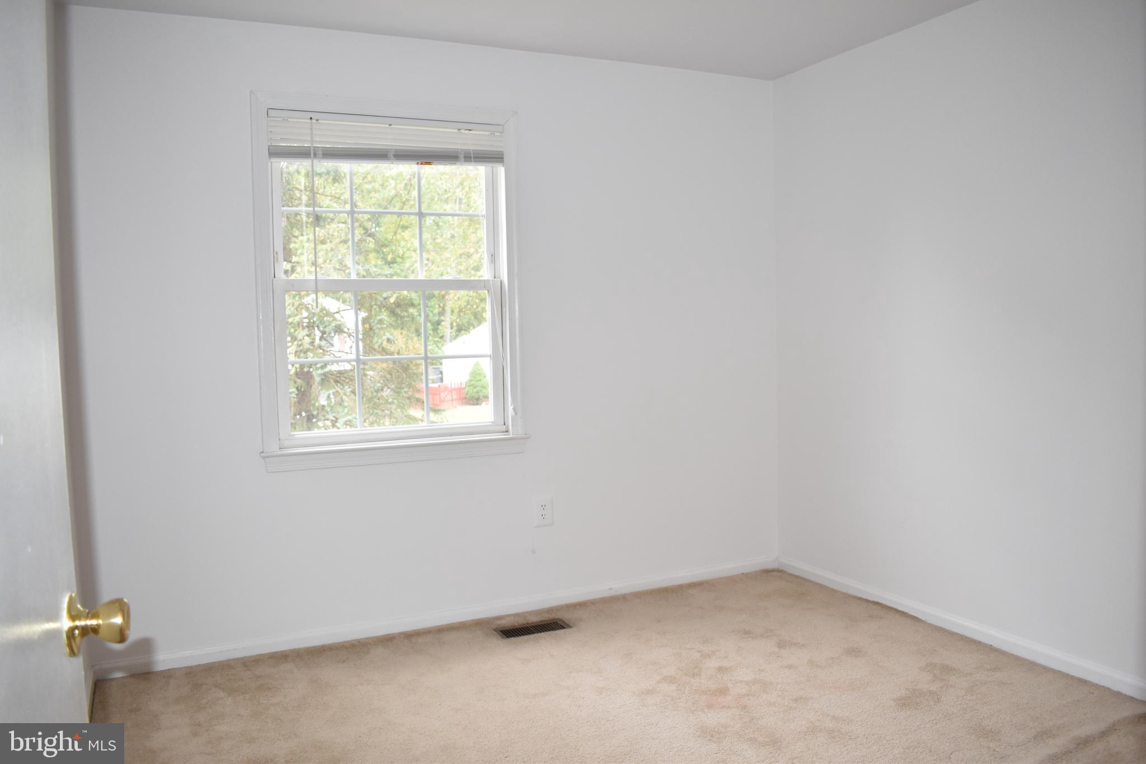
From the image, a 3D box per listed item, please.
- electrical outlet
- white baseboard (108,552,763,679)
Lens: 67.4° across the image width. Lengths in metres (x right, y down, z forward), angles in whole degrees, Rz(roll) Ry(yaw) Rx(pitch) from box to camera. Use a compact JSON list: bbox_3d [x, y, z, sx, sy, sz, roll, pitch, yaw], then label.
[{"bbox_3d":[-0.126,0.561,3.730,0.088,0.131,0.012,-3,4,-25],"label":"electrical outlet"},{"bbox_3d":[-0.341,0.970,3.650,3.040,0.065,0.016,-3,4,-25],"label":"white baseboard"}]

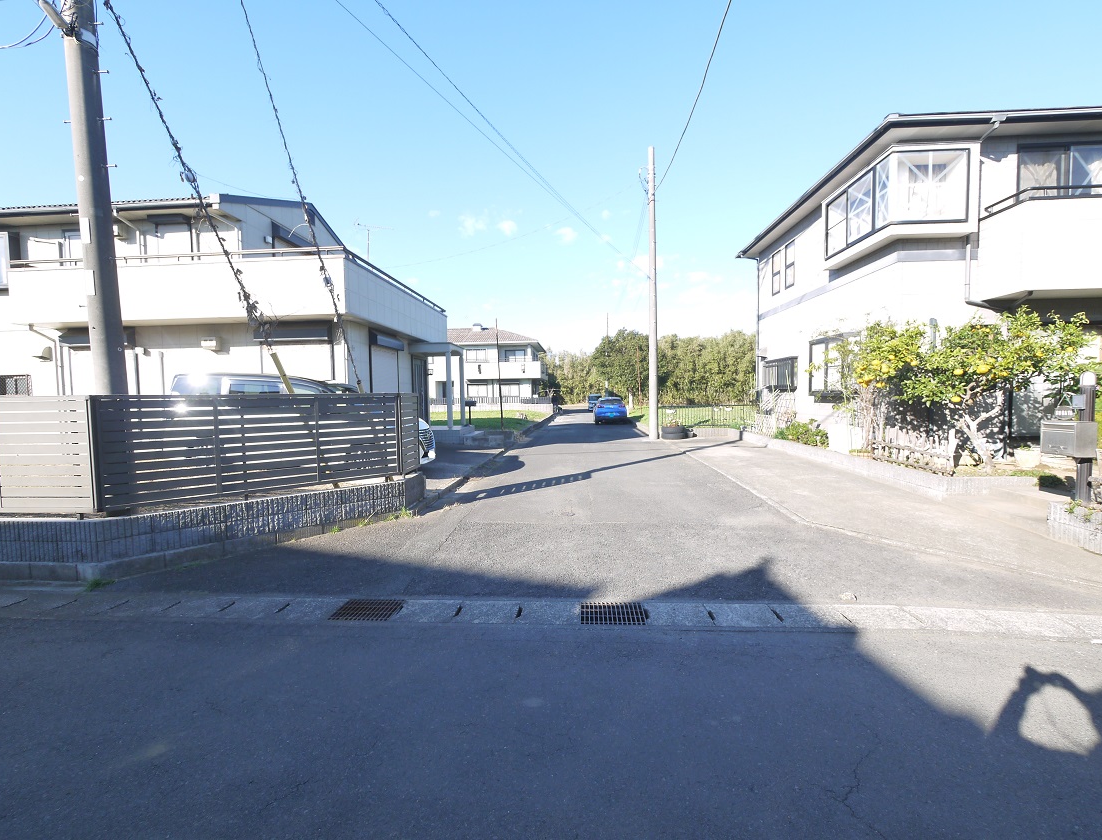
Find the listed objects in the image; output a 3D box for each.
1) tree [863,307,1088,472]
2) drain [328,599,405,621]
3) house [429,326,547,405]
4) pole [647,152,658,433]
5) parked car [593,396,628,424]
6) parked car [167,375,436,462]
[{"bbox_3d":[7.075,-0.518,7.549,2.900,2.720,2.600,0,3,4],"label":"tree"},{"bbox_3d":[-1.471,1.550,3.658,0.480,0.050,0.360,-1,3,2],"label":"drain"},{"bbox_3d":[-6.662,-4.873,43.438,11.800,7.900,9.000,0,3,4],"label":"house"},{"bbox_3d":[3.561,-4.353,15.860,0.340,10.110,0.340,0,3,4],"label":"pole"},{"bbox_3d":[3.462,-0.616,26.822,1.770,1.550,4.280,0,3,4],"label":"parked car"},{"bbox_3d":[-4.678,0.085,9.156,4.920,1.930,1.850,0,3,4],"label":"parked car"}]

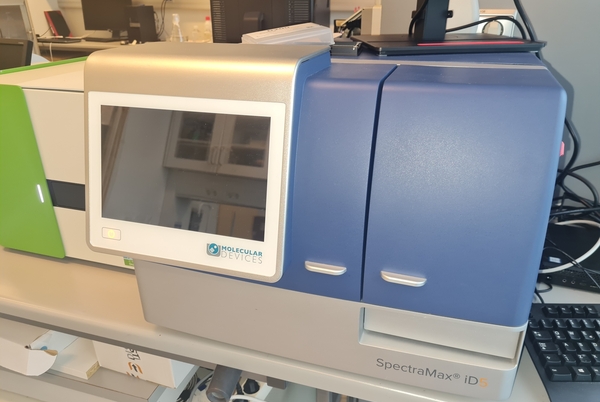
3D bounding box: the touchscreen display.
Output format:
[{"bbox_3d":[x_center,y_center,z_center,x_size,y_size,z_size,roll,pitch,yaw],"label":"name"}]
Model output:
[{"bbox_3d":[-0.136,-0.036,0.530,0.217,0.136,0.020,7,11,16],"label":"touchscreen display"}]

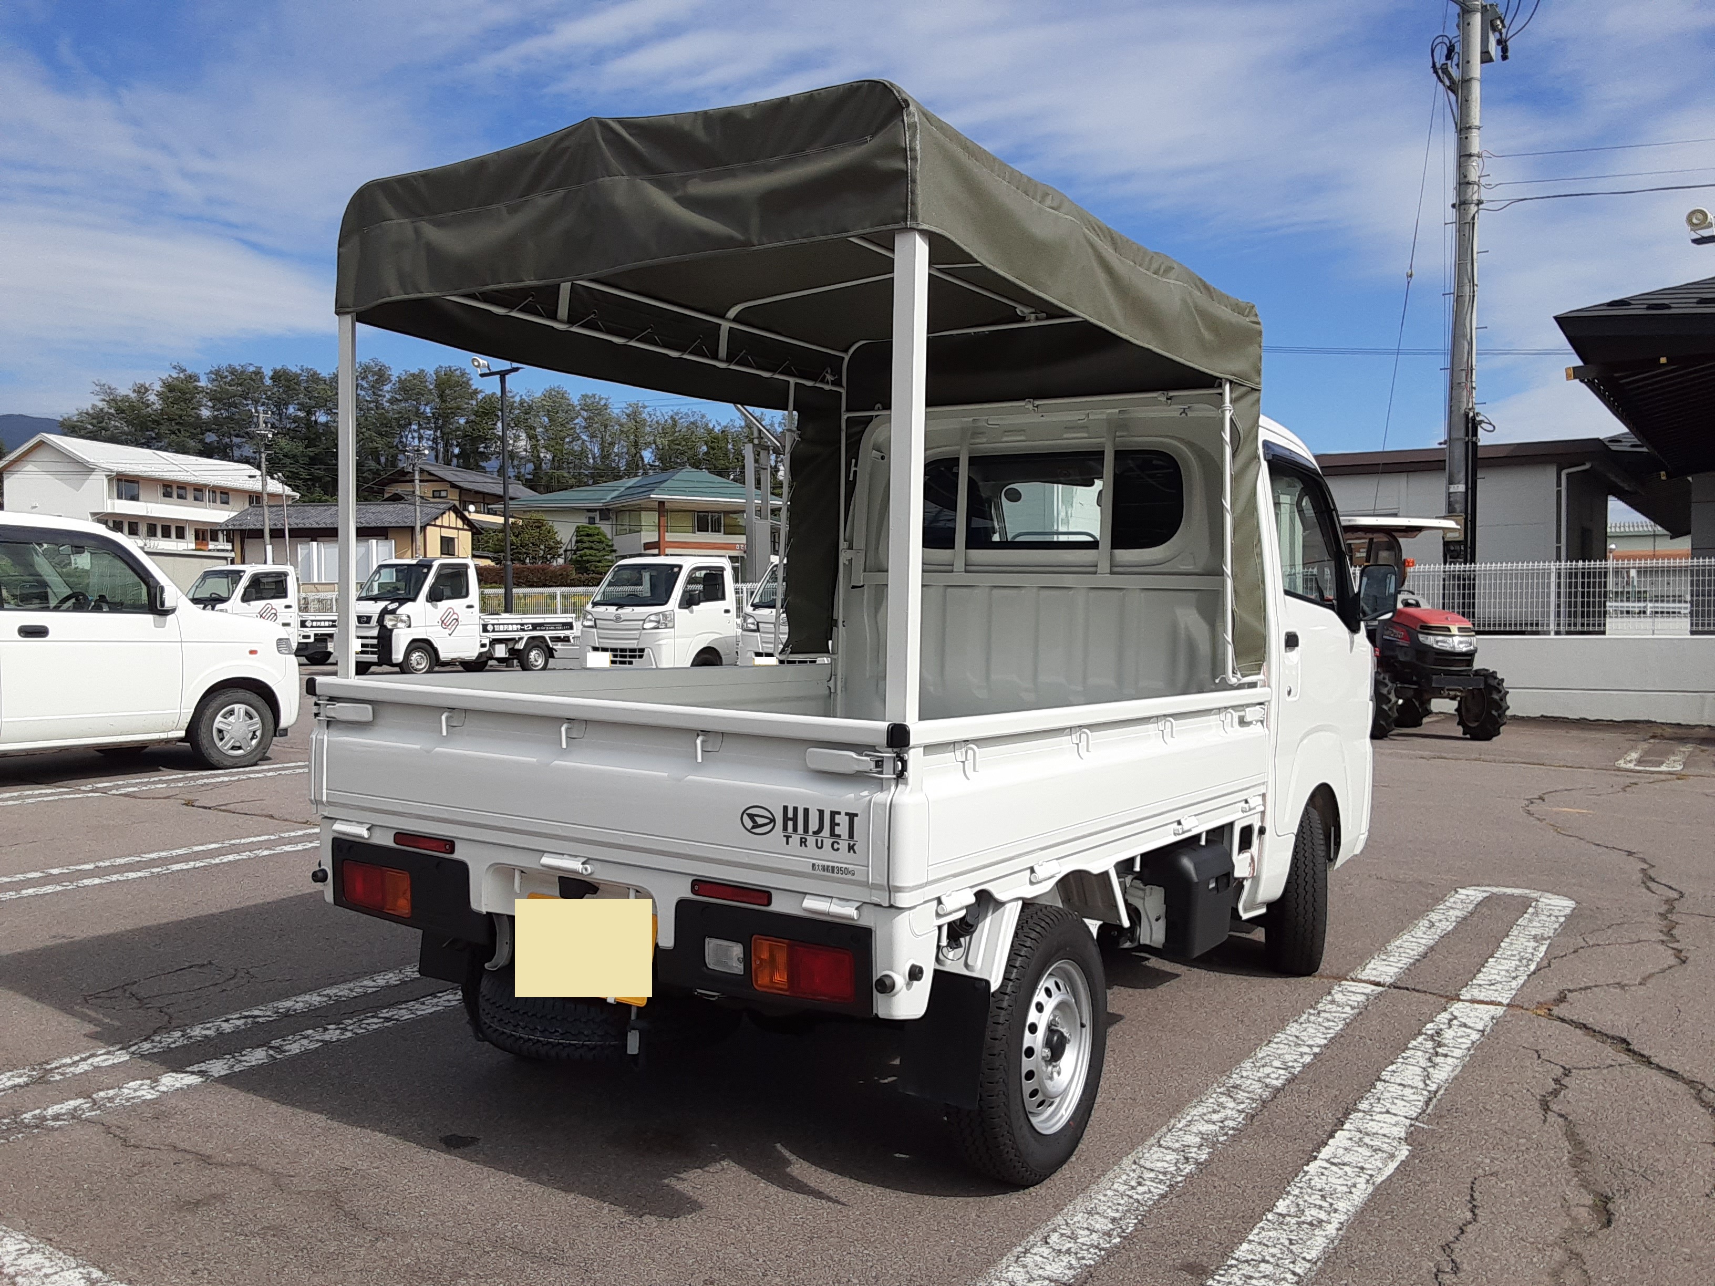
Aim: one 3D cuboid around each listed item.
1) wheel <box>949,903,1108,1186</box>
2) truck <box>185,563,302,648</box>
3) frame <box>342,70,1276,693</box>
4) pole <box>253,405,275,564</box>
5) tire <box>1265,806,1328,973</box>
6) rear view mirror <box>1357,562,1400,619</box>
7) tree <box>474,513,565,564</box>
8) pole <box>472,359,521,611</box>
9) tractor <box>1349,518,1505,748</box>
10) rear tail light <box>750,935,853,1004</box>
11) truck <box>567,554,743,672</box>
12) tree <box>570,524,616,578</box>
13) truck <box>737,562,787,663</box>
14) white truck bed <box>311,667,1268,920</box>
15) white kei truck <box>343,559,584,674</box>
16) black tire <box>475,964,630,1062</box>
[{"bbox_3d":[0.340,0.793,2.669,0.150,0.530,0.530,2,1,33],"label":"wheel"},{"bbox_3d":[-9.400,-0.410,22.100,1.475,1.770,3.395,1,2,33],"label":"truck"},{"bbox_3d":[0.003,-0.393,3.254,1.460,1.150,1.920,2,1,33],"label":"frame"},{"bbox_3d":[-30.990,-7.572,70.000,1.150,9.800,0.600,-2,1,0],"label":"pole"},{"bbox_3d":[1.397,0.800,4.265,0.148,0.535,0.535,2,1,15],"label":"tire"},{"bbox_3d":[1.674,-0.163,4.295,0.135,0.187,0.080,2,1,41],"label":"rear view mirror"},{"bbox_3d":[-16.100,-4.400,64.000,4.200,3.600,4.000,0,1,0],"label":"tree"},{"bbox_3d":[-6.220,-2.200,23.400,1.000,5.400,0.350,2,2,33],"label":"pole"},{"bbox_3d":[5.700,-0.185,14.450,1.400,2.300,2.900,0,1,-2],"label":"tractor"},{"bbox_3d":[-0.081,0.531,2.179,0.205,0.090,0.050,2,1,33],"label":"rear tail light"},{"bbox_3d":[-2.060,-0.250,18.000,1.475,1.780,3.395,1,2,32],"label":"truck"},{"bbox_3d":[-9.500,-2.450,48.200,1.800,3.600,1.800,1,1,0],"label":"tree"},{"bbox_3d":[-0.080,-0.165,17.900,1.475,1.780,3.395,1,2,28],"label":"truck"},{"bbox_3d":[-0.016,0.256,3.288,1.475,0.312,1.970,2,1,33],"label":"white truck bed"},{"bbox_3d":[-6.020,-0.375,20.100,1.475,1.780,3.395,2,2,33],"label":"white kei truck"},{"bbox_3d":[-0.522,0.750,2.835,0.535,0.145,0.535,2,1,33],"label":"black tire"}]

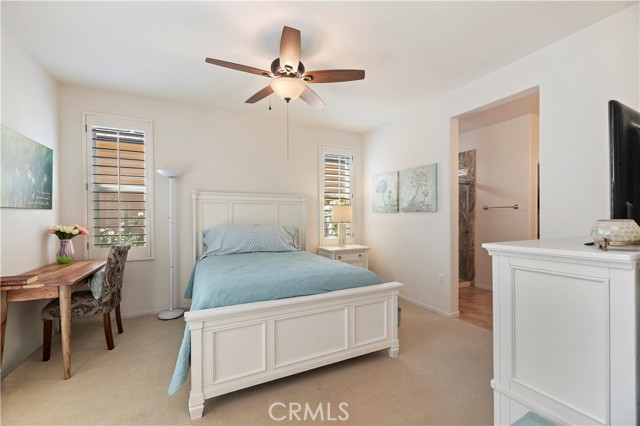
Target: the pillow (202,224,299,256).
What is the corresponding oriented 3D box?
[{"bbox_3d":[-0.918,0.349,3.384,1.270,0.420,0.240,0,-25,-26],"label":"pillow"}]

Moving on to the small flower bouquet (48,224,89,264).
[{"bbox_3d":[-2.683,0.329,2.621,0.290,0.410,0.290,0,0,-26],"label":"small flower bouquet"}]

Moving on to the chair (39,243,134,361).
[{"bbox_3d":[-2.223,0.804,2.435,0.550,0.970,0.450,0,0,-26],"label":"chair"}]

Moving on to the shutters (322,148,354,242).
[{"bbox_3d":[0.306,-0.280,4.304,0.680,1.740,0.070,0,0,-26],"label":"shutters"}]

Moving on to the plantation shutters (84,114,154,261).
[{"bbox_3d":[-2.382,-0.281,2.972,0.690,1.750,0.070,0,0,-26],"label":"plantation shutters"}]

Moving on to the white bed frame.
[{"bbox_3d":[-0.497,0.510,2.805,1.710,1.555,2.100,0,0,-26],"label":"white bed frame"}]

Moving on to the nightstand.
[{"bbox_3d":[0.408,0.933,4.096,0.740,0.715,0.440,0,0,-26],"label":"nightstand"}]

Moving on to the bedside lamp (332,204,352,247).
[{"bbox_3d":[0.382,0.225,4.117,0.330,0.700,0.330,0,0,-26],"label":"bedside lamp"}]

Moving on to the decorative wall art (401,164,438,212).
[{"bbox_3d":[1.342,-0.315,3.419,0.040,0.625,0.630,0,0,-26],"label":"decorative wall art"}]

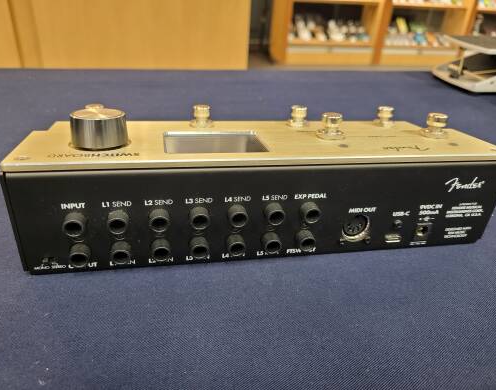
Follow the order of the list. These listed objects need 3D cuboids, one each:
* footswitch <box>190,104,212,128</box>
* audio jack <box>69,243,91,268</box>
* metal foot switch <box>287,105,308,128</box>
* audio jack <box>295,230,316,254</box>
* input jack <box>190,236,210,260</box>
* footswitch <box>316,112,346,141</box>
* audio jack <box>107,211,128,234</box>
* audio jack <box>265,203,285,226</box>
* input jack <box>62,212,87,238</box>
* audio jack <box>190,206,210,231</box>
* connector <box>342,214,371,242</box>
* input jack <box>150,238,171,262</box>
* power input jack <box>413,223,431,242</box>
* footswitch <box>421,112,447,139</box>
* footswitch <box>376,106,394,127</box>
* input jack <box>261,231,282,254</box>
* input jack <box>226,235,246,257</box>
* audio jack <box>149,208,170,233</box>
[{"bbox_3d":[-0.033,-0.056,0.278,0.017,0.013,0.017,-2,24,-11],"label":"footswitch"},{"bbox_3d":[-0.085,0.031,0.198,0.009,0.009,0.007,-2,30,-11],"label":"audio jack"},{"bbox_3d":[0.040,-0.063,0.308,0.018,0.013,0.018,-2,24,-12],"label":"metal foot switch"},{"bbox_3d":[0.033,0.026,0.221,0.009,0.009,0.007,-2,30,-11],"label":"audio jack"},{"bbox_3d":[-0.026,0.028,0.210,0.009,0.009,0.007,-2,30,-11],"label":"input jack"},{"bbox_3d":[0.051,-0.043,0.240,0.017,0.013,0.017,-2,24,-11],"label":"footswitch"},{"bbox_3d":[-0.064,0.014,0.195,0.010,0.010,0.008,-2,29,-12],"label":"audio jack"},{"bbox_3d":[0.015,0.011,0.211,0.010,0.010,0.008,-2,29,-12],"label":"audio jack"},{"bbox_3d":[-0.084,0.014,0.189,0.009,0.009,0.007,-2,30,-11],"label":"input jack"},{"bbox_3d":[-0.025,0.012,0.203,0.010,0.010,0.008,-2,29,-12],"label":"audio jack"},{"bbox_3d":[0.064,0.020,0.232,0.017,0.017,0.007,-2,29,-12],"label":"connector"},{"bbox_3d":[-0.046,0.029,0.206,0.009,0.009,0.007,-2,30,-11],"label":"input jack"},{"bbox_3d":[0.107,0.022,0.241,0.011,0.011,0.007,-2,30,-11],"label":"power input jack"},{"bbox_3d":[0.126,-0.048,0.262,0.018,0.013,0.018,-2,24,-12],"label":"footswitch"},{"bbox_3d":[0.114,-0.066,0.323,0.018,0.013,0.018,-2,24,-12],"label":"footswitch"},{"bbox_3d":[0.013,0.027,0.220,0.010,0.010,0.008,-2,29,-12],"label":"input jack"},{"bbox_3d":[-0.006,0.028,0.216,0.010,0.010,0.008,-2,29,-12],"label":"input jack"},{"bbox_3d":[-0.044,0.013,0.197,0.009,0.009,0.007,-2,30,-11],"label":"audio jack"}]

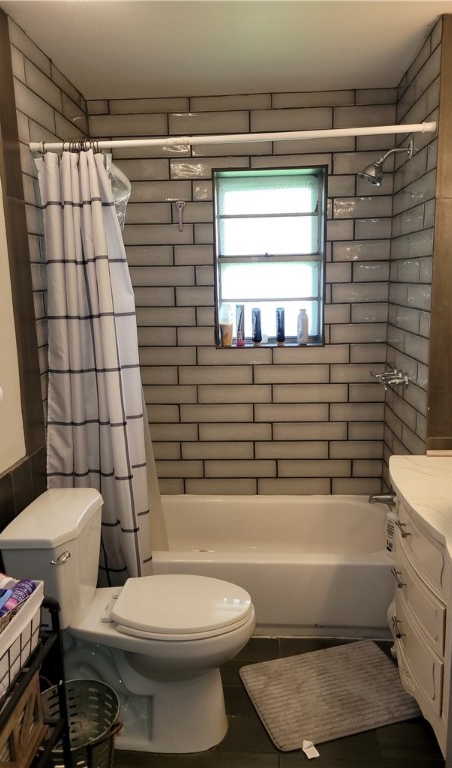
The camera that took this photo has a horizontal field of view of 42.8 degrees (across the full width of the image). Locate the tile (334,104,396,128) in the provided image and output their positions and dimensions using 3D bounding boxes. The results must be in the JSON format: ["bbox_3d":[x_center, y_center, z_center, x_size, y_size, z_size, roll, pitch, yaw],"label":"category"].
[{"bbox_3d":[0.679,-1.313,2.839,0.298,0.102,0.010,-1,11,3],"label":"tile"}]

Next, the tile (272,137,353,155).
[{"bbox_3d":[0.438,-1.206,2.873,0.405,0.102,0.010,-1,11,3],"label":"tile"}]

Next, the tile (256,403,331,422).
[{"bbox_3d":[0.361,0.159,3.167,0.406,0.102,0.012,0,11,3],"label":"tile"}]

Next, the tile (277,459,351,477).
[{"bbox_3d":[0.495,0.473,3.222,0.406,0.102,0.012,0,11,3],"label":"tile"}]

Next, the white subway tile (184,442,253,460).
[{"bbox_3d":[-0.044,0.373,3.232,0.406,0.102,0.012,0,11,3],"label":"white subway tile"}]

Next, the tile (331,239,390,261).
[{"bbox_3d":[0.684,-0.675,2.918,0.287,0.102,0.012,-1,11,3],"label":"tile"}]

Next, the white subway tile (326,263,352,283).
[{"bbox_3d":[0.590,-0.579,3.007,0.134,0.102,0.012,0,11,3],"label":"white subway tile"}]

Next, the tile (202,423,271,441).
[{"bbox_3d":[0.054,0.267,3.205,0.406,0.102,0.012,0,11,3],"label":"tile"}]

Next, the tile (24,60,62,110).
[{"bbox_3d":[-0.728,-1.186,2.309,0.010,0.099,0.402,-1,12,3],"label":"tile"}]

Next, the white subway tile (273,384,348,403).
[{"bbox_3d":[0.461,0.053,3.140,0.406,0.102,0.012,0,11,3],"label":"white subway tile"}]

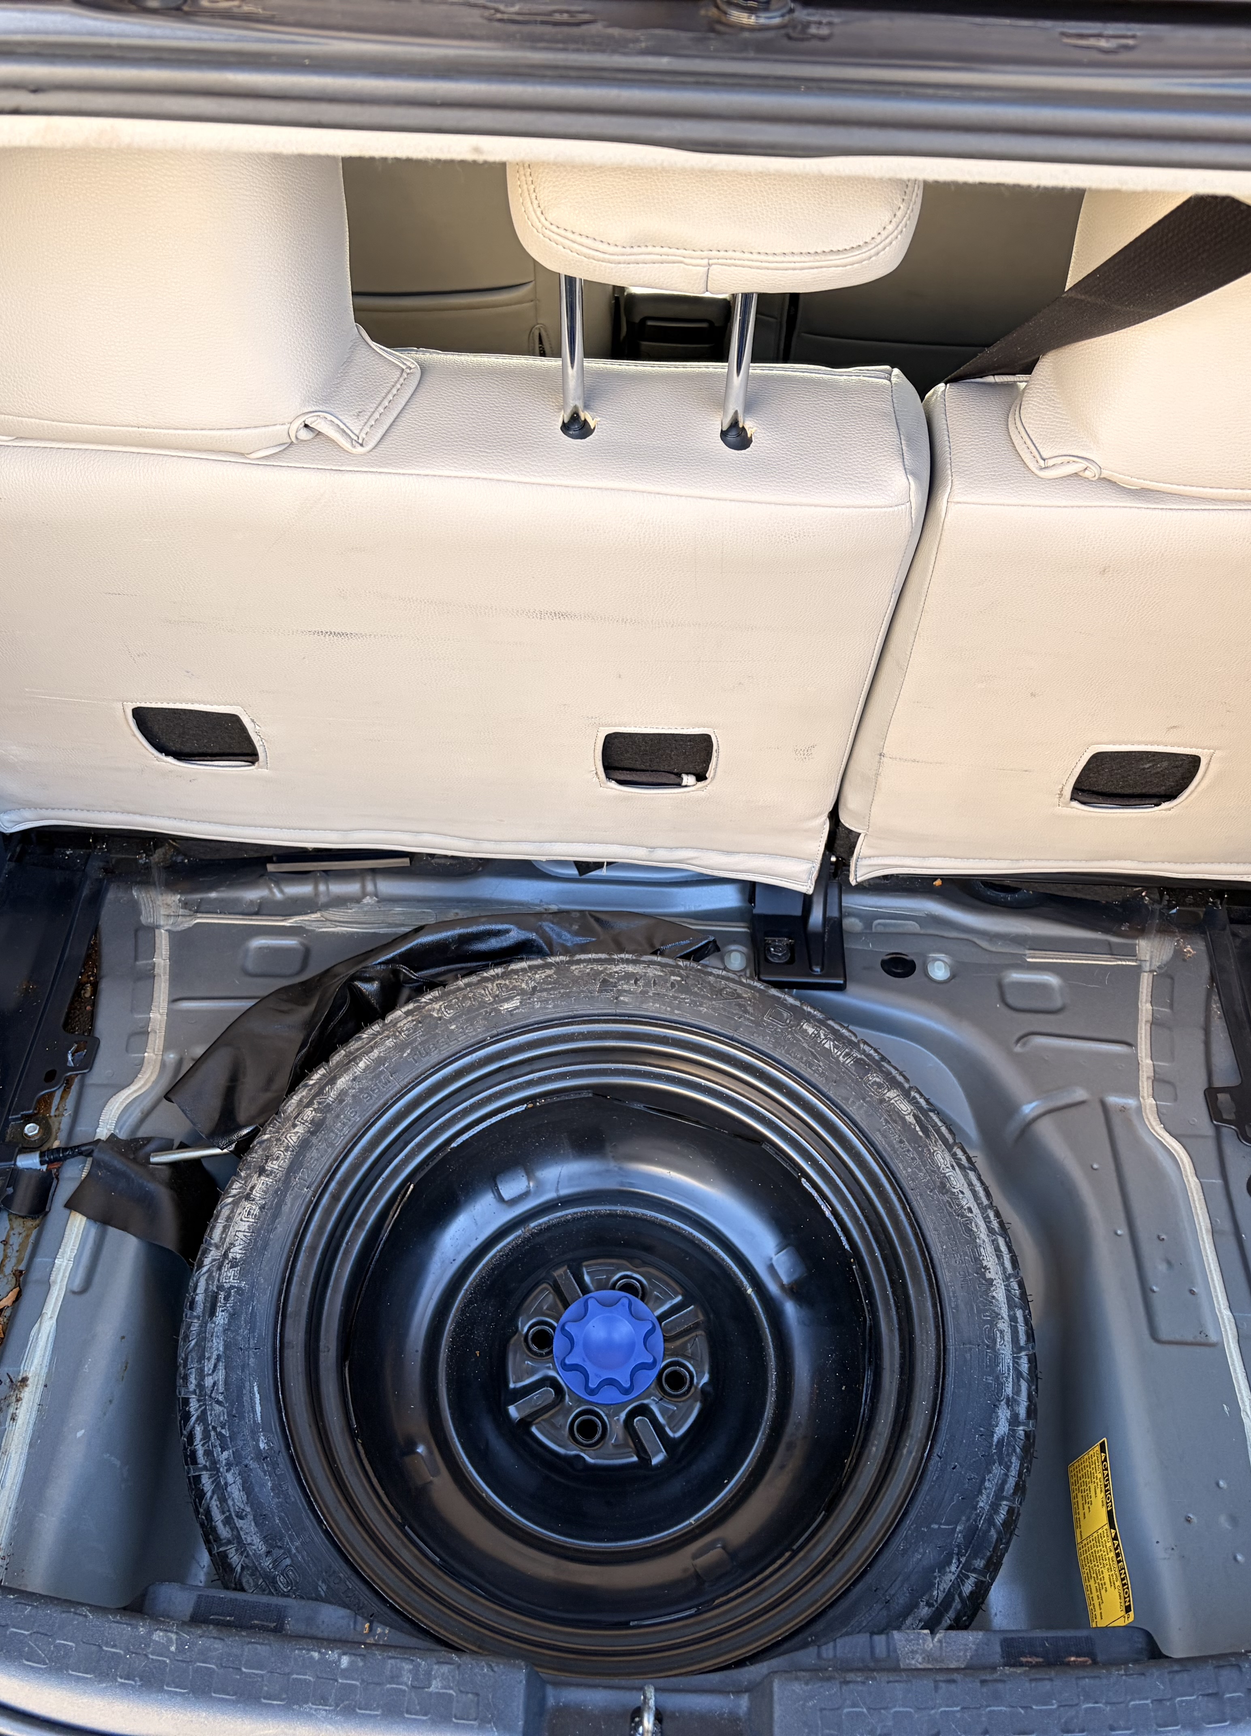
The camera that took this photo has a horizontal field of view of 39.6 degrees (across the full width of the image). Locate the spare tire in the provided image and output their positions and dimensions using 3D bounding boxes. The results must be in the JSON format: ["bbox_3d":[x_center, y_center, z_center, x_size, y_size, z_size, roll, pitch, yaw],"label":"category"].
[{"bbox_3d":[-0.009,0.327,1.196,0.580,0.130,0.580,0,60,0],"label":"spare tire"}]

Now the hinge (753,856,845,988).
[{"bbox_3d":[0.142,0.040,1.417,0.075,0.095,0.090,3,46,0],"label":"hinge"}]

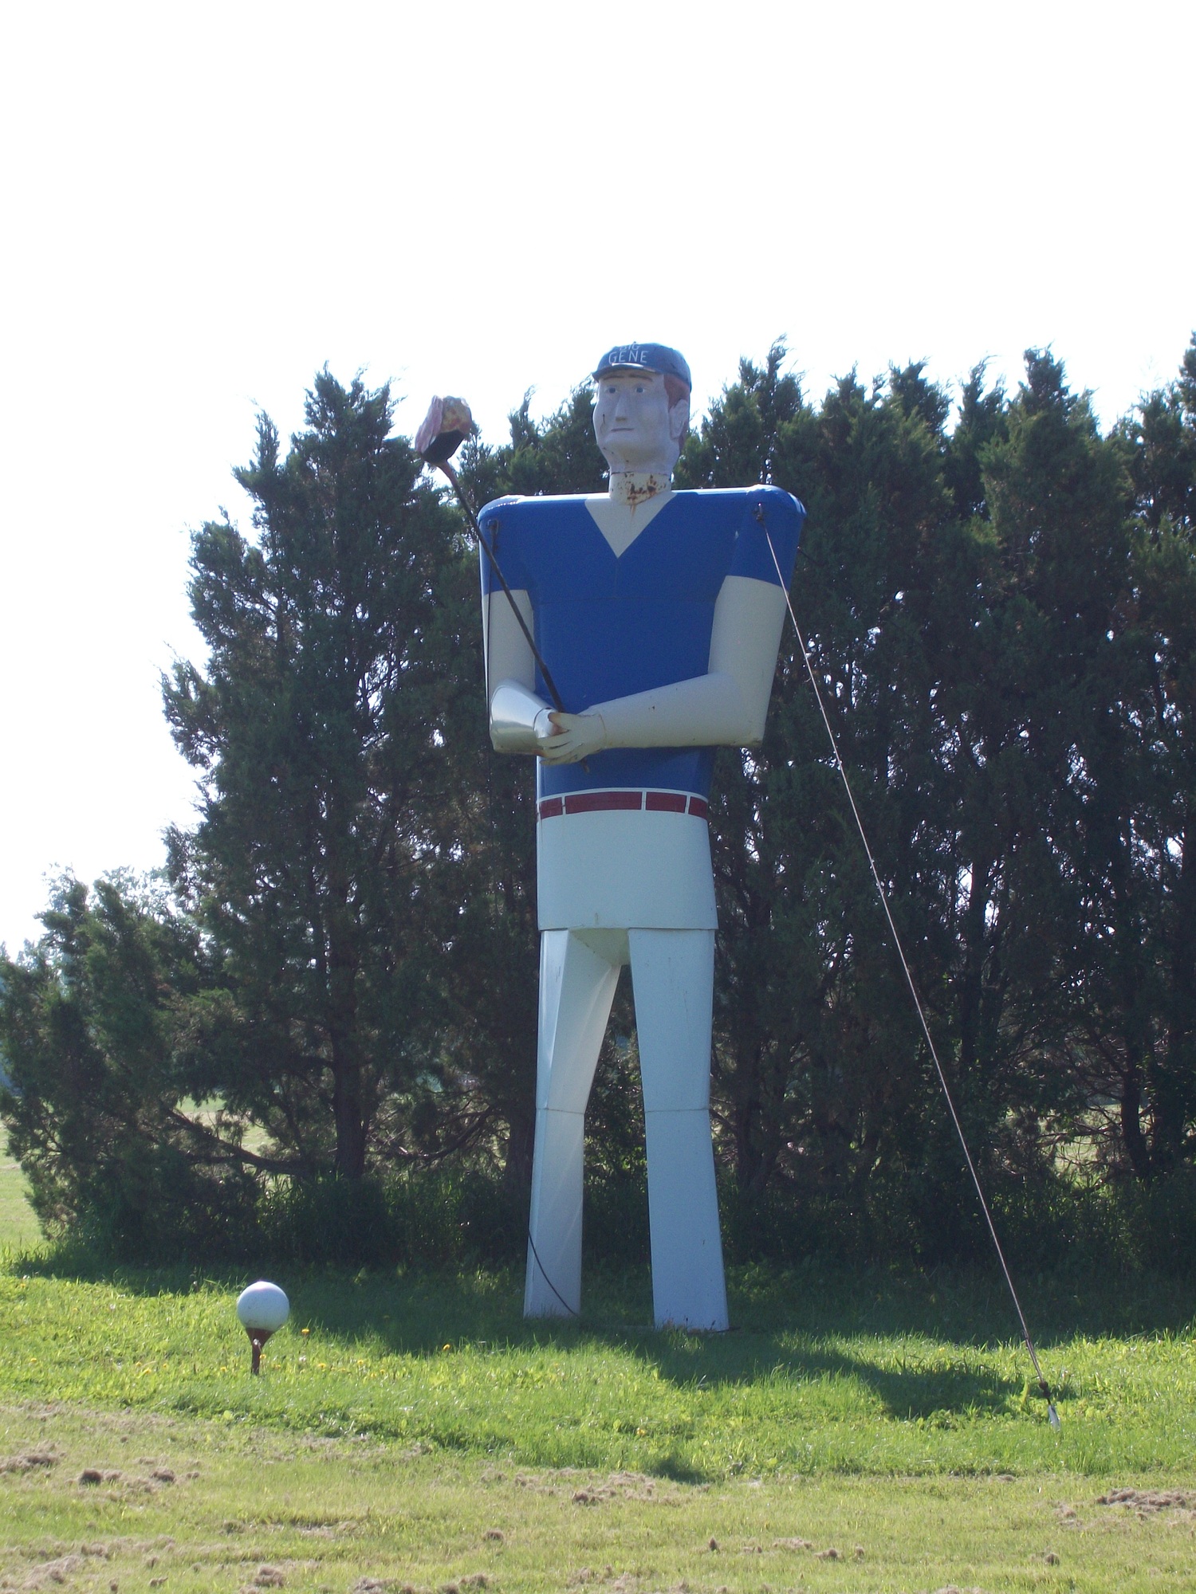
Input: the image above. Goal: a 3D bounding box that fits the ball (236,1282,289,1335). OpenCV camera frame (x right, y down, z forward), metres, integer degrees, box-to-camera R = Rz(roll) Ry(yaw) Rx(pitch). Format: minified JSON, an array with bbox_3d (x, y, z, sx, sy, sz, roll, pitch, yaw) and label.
[{"bbox_3d":[-1.897,2.897,27.400,0.298,0.298,0.298,0,-3,0],"label":"ball"}]

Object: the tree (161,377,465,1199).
[{"bbox_3d":[-2.292,0.026,40.000,2.700,7.100,2.700,0,-3,0],"label":"tree"}]

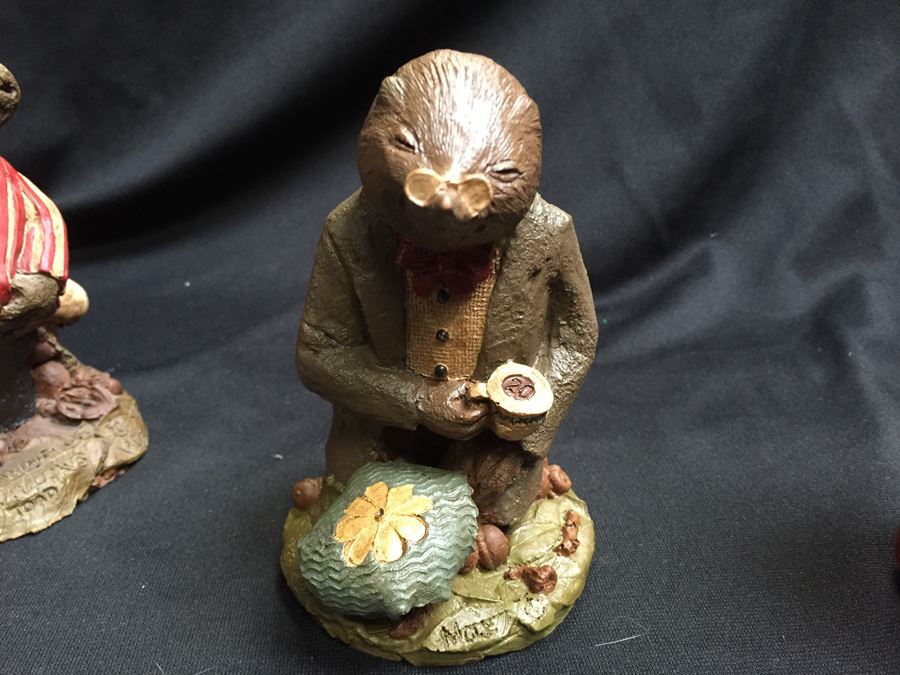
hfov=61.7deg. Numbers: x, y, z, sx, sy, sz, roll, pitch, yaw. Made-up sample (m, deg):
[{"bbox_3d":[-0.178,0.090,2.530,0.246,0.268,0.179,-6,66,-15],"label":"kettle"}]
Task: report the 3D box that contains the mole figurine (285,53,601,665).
[{"bbox_3d":[-0.004,0.001,0.255,0.122,0.182,0.119,2,28,4],"label":"mole figurine"}]

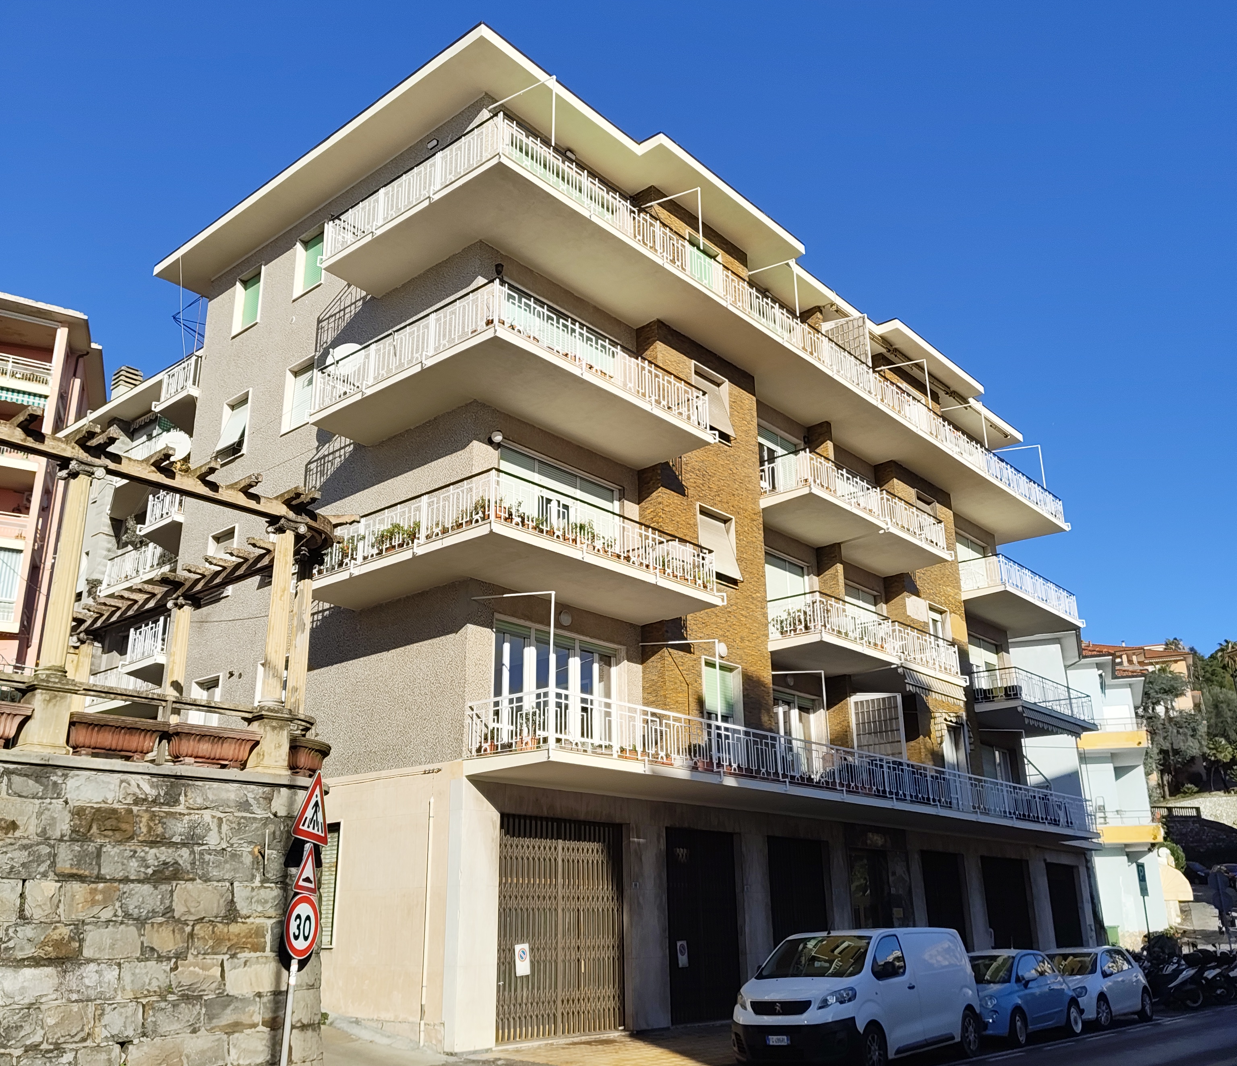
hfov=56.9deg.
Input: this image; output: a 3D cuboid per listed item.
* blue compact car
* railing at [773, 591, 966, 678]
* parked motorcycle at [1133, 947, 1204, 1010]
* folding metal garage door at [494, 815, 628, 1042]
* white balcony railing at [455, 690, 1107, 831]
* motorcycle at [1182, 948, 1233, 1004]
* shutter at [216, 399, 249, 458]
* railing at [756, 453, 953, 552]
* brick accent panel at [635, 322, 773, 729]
[{"bbox_3d":[6.820,8.210,20.250,1.640,1.490,3.570,-17,-25,38],"label":"blue compact car"},{"bbox_3d":[6.138,2.735,27.562,1.350,1.017,6.939,-17,-25,38],"label":"railing"},{"bbox_3d":[13.147,10.813,27.485,0.750,1.200,1.950,13,-24,-35],"label":"parked motorcycle"},{"bbox_3d":[-0.994,6.774,19.712,0.120,3.564,3.285,-17,-25,38],"label":"folding metal garage door"},{"bbox_3d":[5.935,5.957,26.679,1.953,1.017,23.508,-17,-25,38],"label":"white balcony railing"},{"bbox_3d":[14.869,11.527,29.593,0.750,1.200,1.950,11,-22,-29],"label":"motorcycle"},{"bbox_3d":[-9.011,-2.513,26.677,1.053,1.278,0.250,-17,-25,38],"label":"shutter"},{"bbox_3d":[6.094,-0.475,28.686,1.350,1.017,6.939,-17,-25,38],"label":"railing"},{"bbox_3d":[1.896,0.453,24.828,0.612,9.747,3.726,-17,-25,38],"label":"brick accent panel"}]

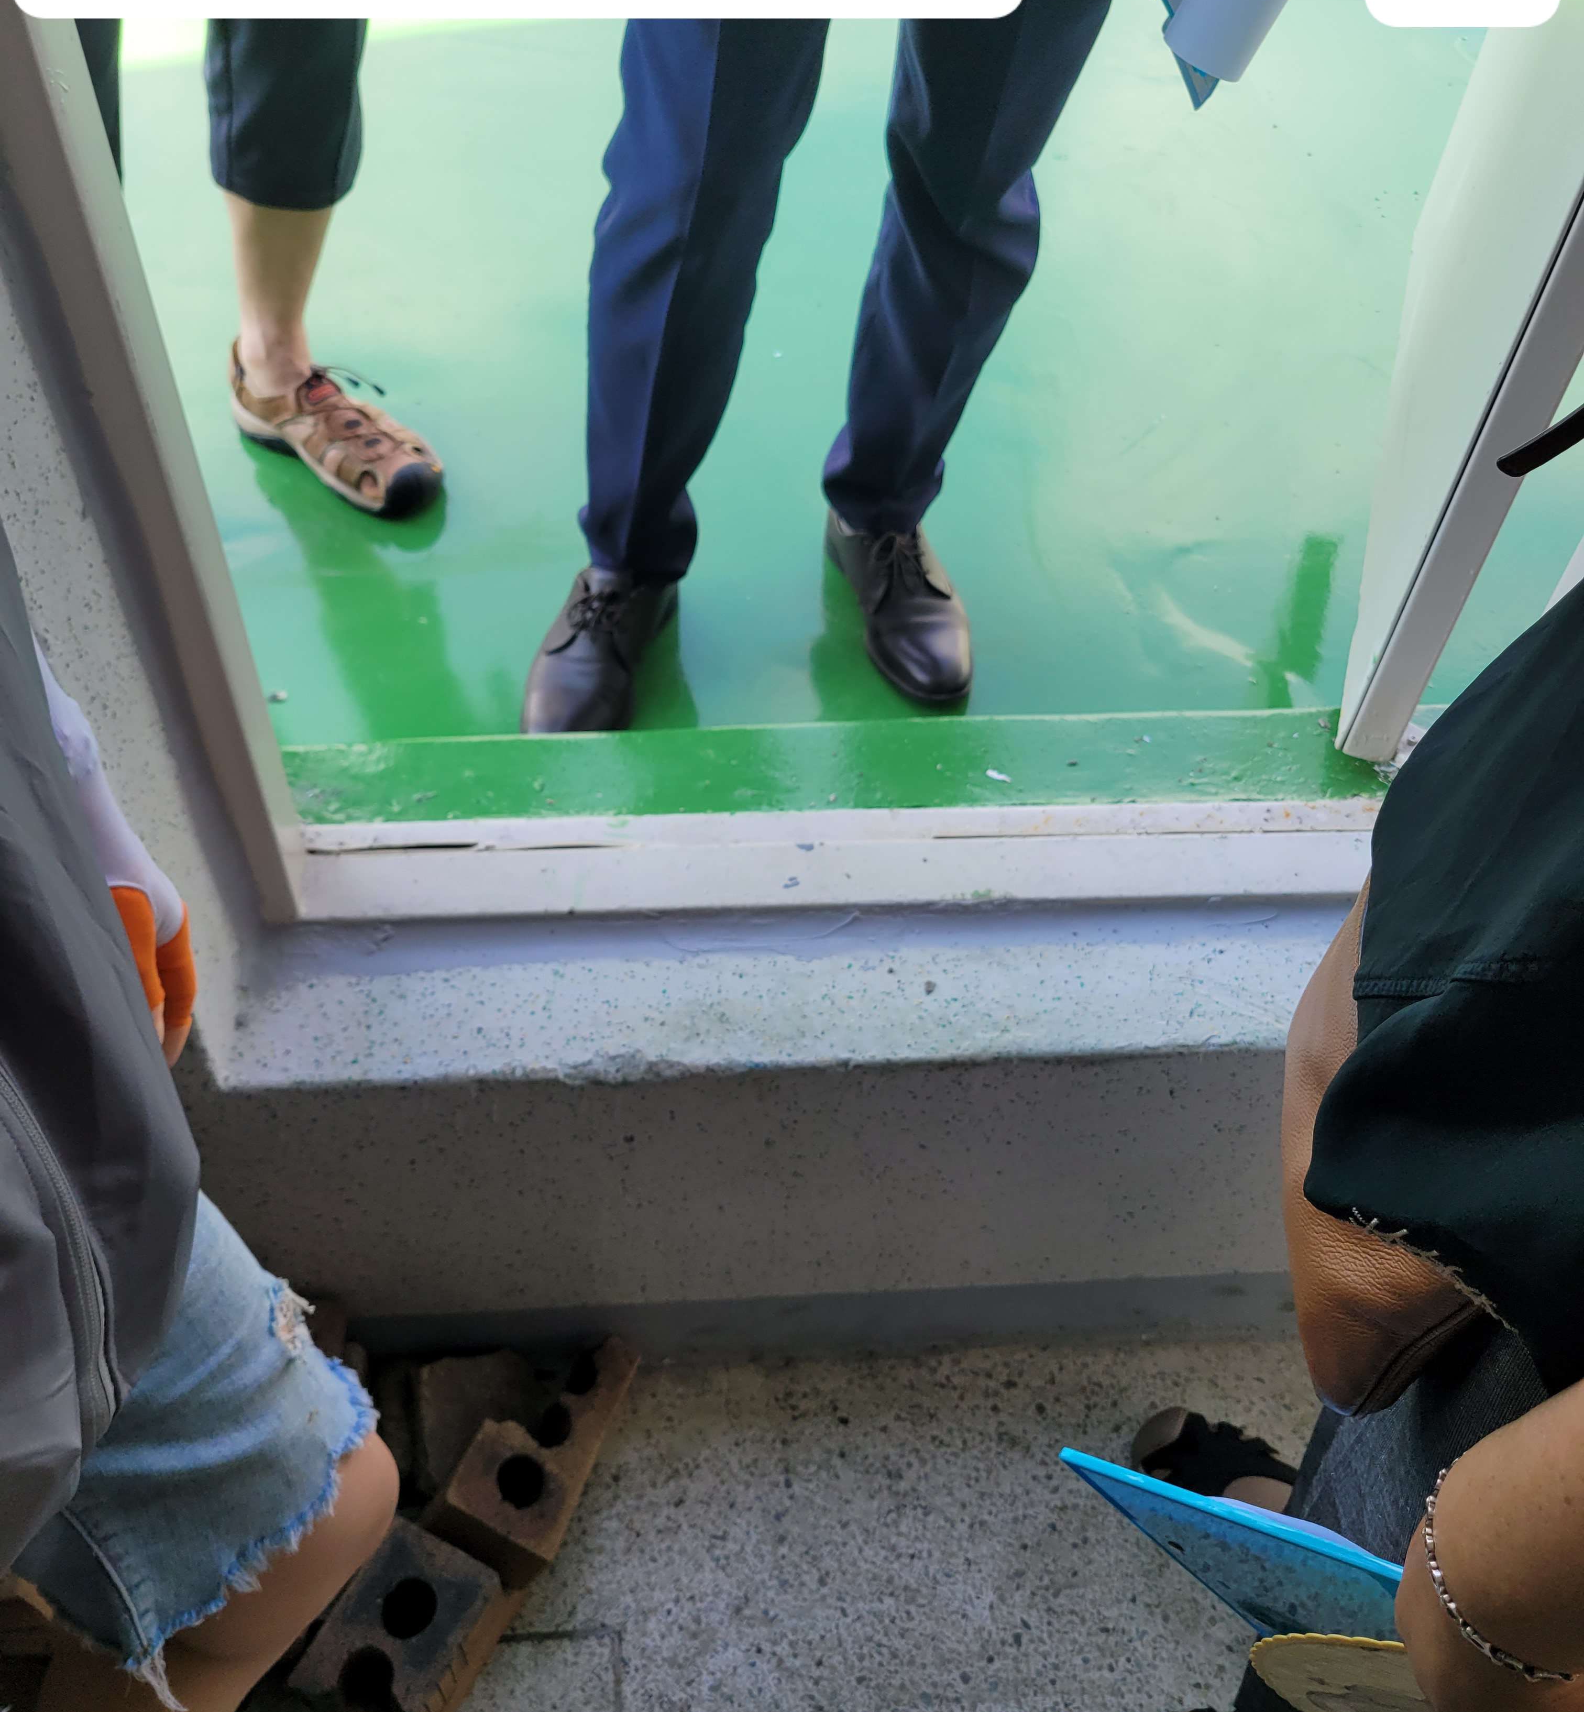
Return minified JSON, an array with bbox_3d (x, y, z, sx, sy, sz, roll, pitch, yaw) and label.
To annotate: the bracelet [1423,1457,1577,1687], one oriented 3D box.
[{"bbox_3d":[0.205,0.197,0.440,0.062,0.022,0.068,39,38,11],"label":"bracelet"}]

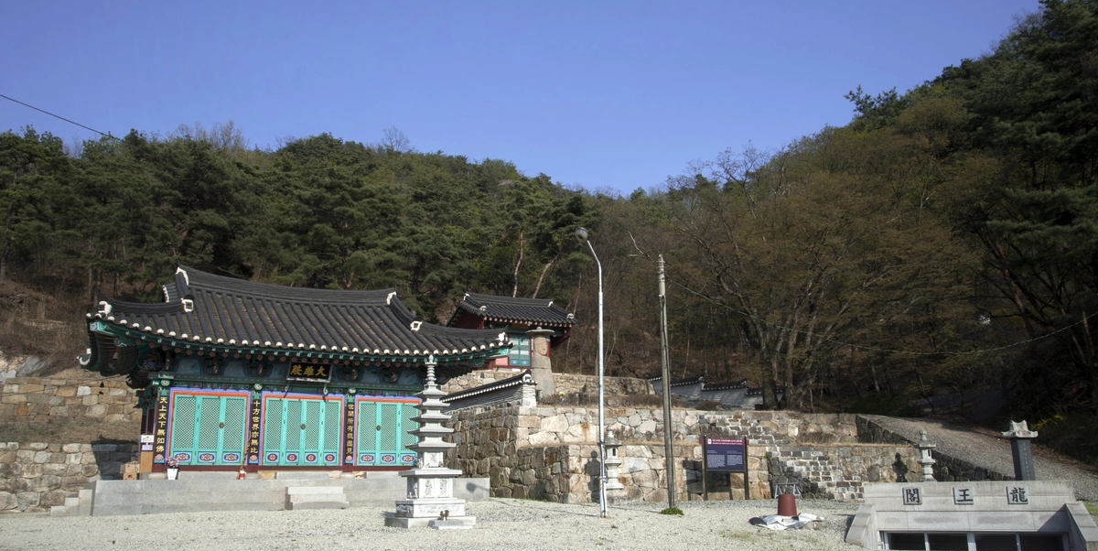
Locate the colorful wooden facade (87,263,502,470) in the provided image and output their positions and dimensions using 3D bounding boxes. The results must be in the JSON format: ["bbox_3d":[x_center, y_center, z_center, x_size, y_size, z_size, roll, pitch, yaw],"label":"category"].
[{"bbox_3d":[-9.527,3.569,32.369,13.617,7.242,9.579,6,-15,-27],"label":"colorful wooden facade"}]

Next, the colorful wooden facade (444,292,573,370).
[{"bbox_3d":[-2.320,4.143,61.076,7.000,5.501,6.400,6,-15,-24],"label":"colorful wooden facade"}]

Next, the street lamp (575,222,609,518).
[{"bbox_3d":[1.084,2.423,23.369,0.850,7.682,0.400,2,-14,-11],"label":"street lamp"}]

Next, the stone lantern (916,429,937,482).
[{"bbox_3d":[11.396,5.539,26.716,0.540,1.787,0.540,2,-14,-11],"label":"stone lantern"}]

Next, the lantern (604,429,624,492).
[{"bbox_3d":[1.720,5.000,24.300,0.690,1.760,0.690,7,-16,-28],"label":"lantern"}]

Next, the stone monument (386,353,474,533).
[{"bbox_3d":[-2.742,3.830,20.578,1.700,3.869,1.700,6,-15,-27],"label":"stone monument"}]

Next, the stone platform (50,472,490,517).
[{"bbox_3d":[-9.942,7.616,30.997,13.236,1.030,10.094,6,-15,-27],"label":"stone platform"}]

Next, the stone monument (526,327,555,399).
[{"bbox_3d":[-0.492,5.355,54.228,1.750,4.483,1.700,6,-15,-25],"label":"stone monument"}]

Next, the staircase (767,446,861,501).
[{"bbox_3d":[7.704,5.691,25.353,1.700,1.510,2.400,6,-15,-25],"label":"staircase"}]

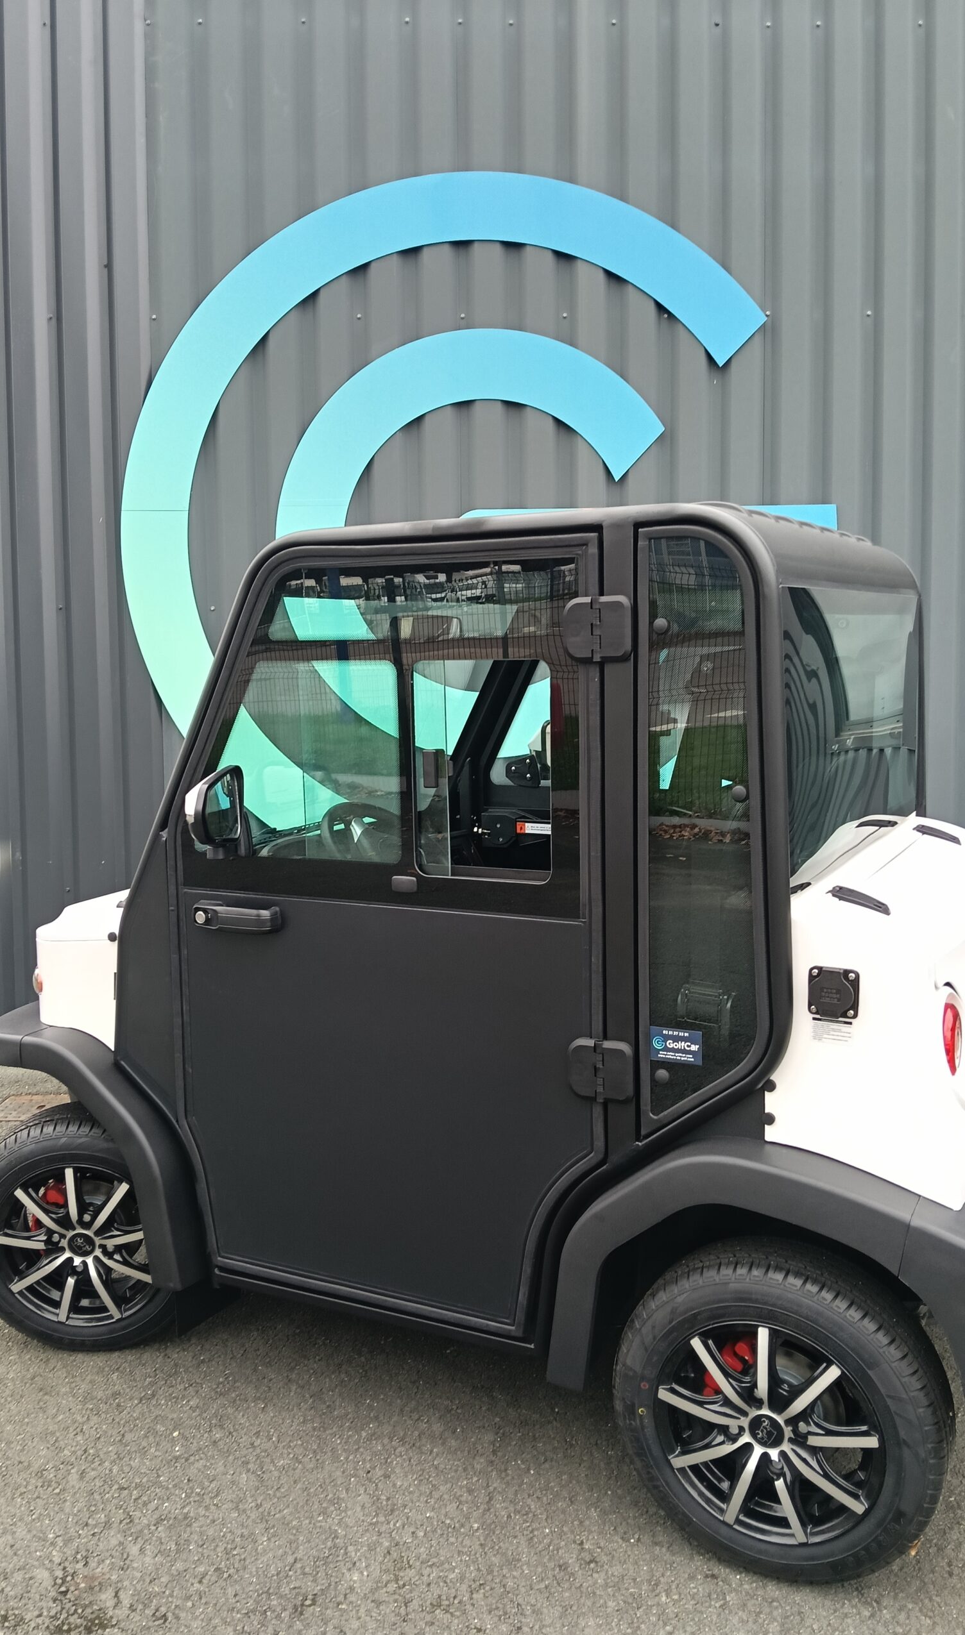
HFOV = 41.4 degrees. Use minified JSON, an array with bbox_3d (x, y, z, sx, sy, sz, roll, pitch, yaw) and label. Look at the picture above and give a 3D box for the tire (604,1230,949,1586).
[{"bbox_3d":[0.476,0.969,2.061,0.535,0.530,0.165,2,5,27],"label":"tire"}]

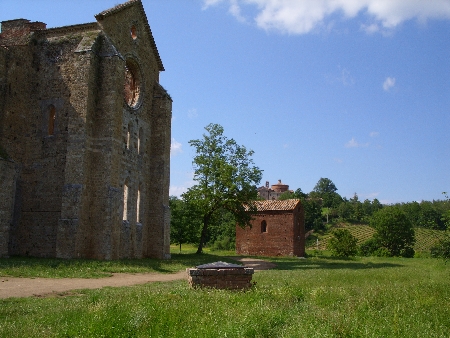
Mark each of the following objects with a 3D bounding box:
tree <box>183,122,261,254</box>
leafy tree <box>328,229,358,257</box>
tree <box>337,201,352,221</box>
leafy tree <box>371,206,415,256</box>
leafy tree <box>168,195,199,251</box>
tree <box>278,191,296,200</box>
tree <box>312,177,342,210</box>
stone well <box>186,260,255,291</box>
[{"bbox_3d":[-0.151,1.807,50.023,7.890,13.397,7.495,0,-9,0],"label":"tree"},{"bbox_3d":[11.267,7.007,47.001,2.853,2.682,2.710,-2,-9,13],"label":"leafy tree"},{"bbox_3d":[49.560,17.403,205.003,6.636,8.703,6.636,-2,-9,13],"label":"tree"},{"bbox_3d":[17.282,6.454,51.003,4.540,5.173,4.313,-3,-10,18],"label":"leafy tree"},{"bbox_3d":[-4.784,6.176,55.004,4.117,6.254,4.117,1,-9,-5],"label":"leafy tree"},{"bbox_3d":[42.990,19.935,340.002,13.757,10.359,13.069,-1,-9,7],"label":"tree"},{"bbox_3d":[57.496,14.680,280.008,18.127,18.783,18.127,-1,-9,12],"label":"tree"},{"bbox_3d":[-0.183,3.615,16.967,2.100,0.900,1.700,2,-9,-9],"label":"stone well"}]

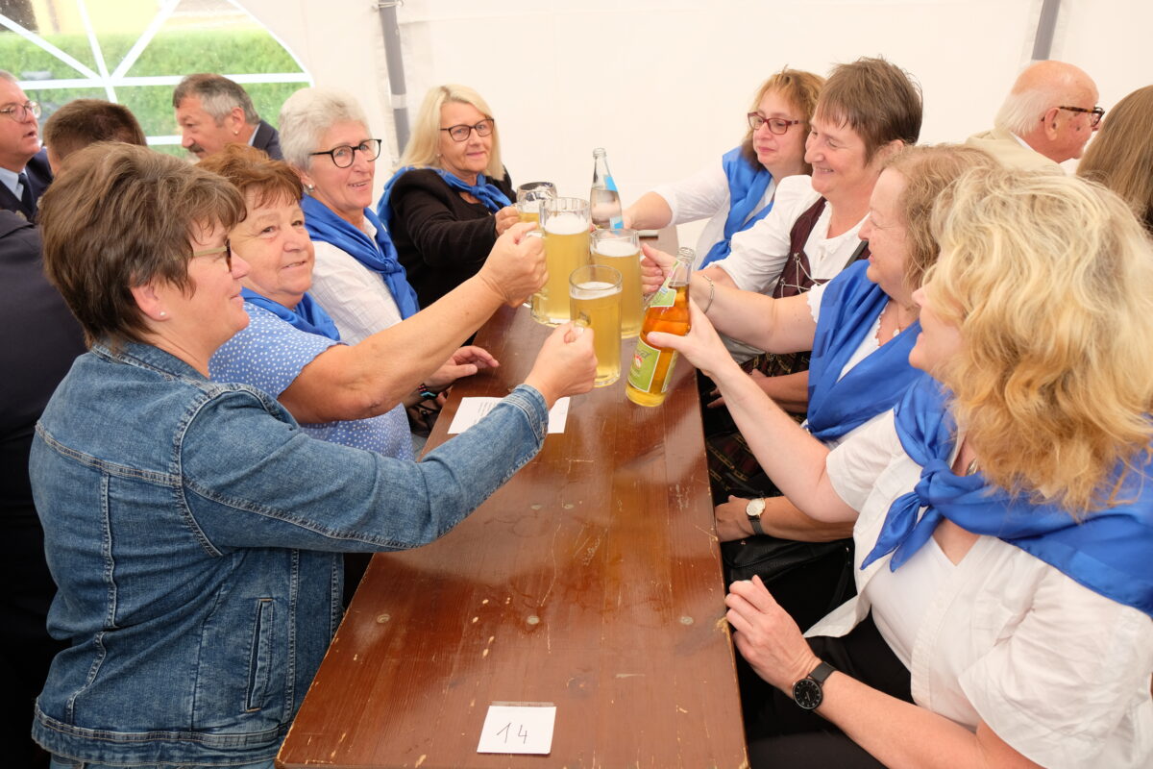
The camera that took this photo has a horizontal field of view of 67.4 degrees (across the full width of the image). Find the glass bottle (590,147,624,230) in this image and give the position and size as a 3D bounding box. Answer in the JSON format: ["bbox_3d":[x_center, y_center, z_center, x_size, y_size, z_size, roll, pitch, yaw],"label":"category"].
[{"bbox_3d":[0.065,-0.378,1.883,0.070,0.262,0.070,-4,24,6],"label":"glass bottle"}]

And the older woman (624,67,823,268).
[{"bbox_3d":[0.486,-0.133,2.268,0.660,1.292,0.520,-15,26,-24],"label":"older woman"}]

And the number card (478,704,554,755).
[{"bbox_3d":[-0.062,0.365,0.924,0.075,0.003,0.067,-1,24,7],"label":"number card"}]

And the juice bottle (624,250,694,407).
[{"bbox_3d":[0.146,-0.094,1.411,0.066,0.258,0.066,-1,21,-44],"label":"juice bottle"}]

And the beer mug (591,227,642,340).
[{"bbox_3d":[0.088,-0.167,1.444,0.122,0.167,0.082,-2,24,5],"label":"beer mug"}]

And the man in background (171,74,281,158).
[{"bbox_3d":[-0.970,-0.175,2.502,0.700,1.352,0.540,-10,25,-13],"label":"man in background"}]

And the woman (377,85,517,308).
[{"bbox_3d":[-0.219,-0.125,2.347,0.660,1.297,0.520,15,30,36],"label":"woman"}]

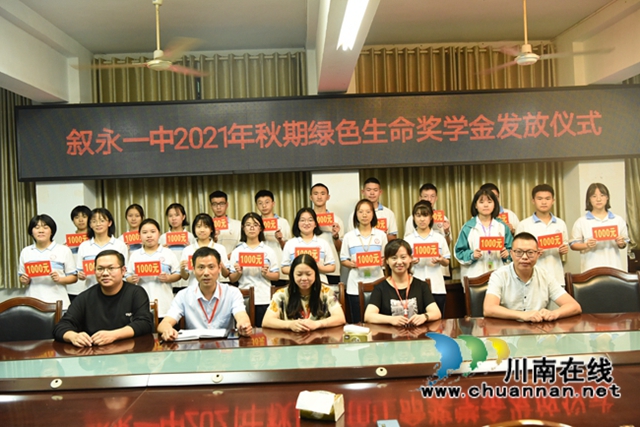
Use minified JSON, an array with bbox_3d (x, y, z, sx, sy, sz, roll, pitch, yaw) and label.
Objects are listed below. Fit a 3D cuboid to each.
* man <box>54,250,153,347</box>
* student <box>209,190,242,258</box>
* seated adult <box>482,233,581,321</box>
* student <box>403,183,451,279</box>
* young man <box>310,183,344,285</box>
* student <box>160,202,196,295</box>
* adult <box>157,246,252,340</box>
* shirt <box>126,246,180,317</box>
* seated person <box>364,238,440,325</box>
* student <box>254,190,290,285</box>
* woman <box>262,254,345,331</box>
[{"bbox_3d":[-1.412,0.895,4.012,0.630,1.303,0.780,-2,1,-3],"label":"man"},{"bbox_3d":[-0.908,0.635,5.622,0.460,1.715,0.360,-2,0,-5],"label":"student"},{"bbox_3d":[1.336,0.761,3.743,0.580,1.294,0.700,-2,0,9],"label":"seated adult"},{"bbox_3d":[1.016,0.562,5.751,0.460,1.714,0.360,-2,1,3],"label":"student"},{"bbox_3d":[0.017,0.580,5.752,0.460,1.752,0.360,-2,1,0],"label":"young man"},{"bbox_3d":[-1.360,0.700,5.804,0.410,1.612,0.350,-2,1,-4],"label":"student"},{"bbox_3d":[-0.750,0.874,4.071,0.610,1.294,0.770,-2,1,-5],"label":"adult"},{"bbox_3d":[-1.369,0.563,4.972,0.450,0.610,0.280,-2,0,-9],"label":"shirt"},{"bbox_3d":[0.524,0.799,3.743,0.470,1.285,0.680,-2,0,3],"label":"seated person"},{"bbox_3d":[-0.480,0.622,5.622,0.470,1.707,0.360,-2,0,-3],"label":"student"},{"bbox_3d":[-0.086,0.886,4.131,0.550,1.218,0.720,-2,1,-1],"label":"woman"}]

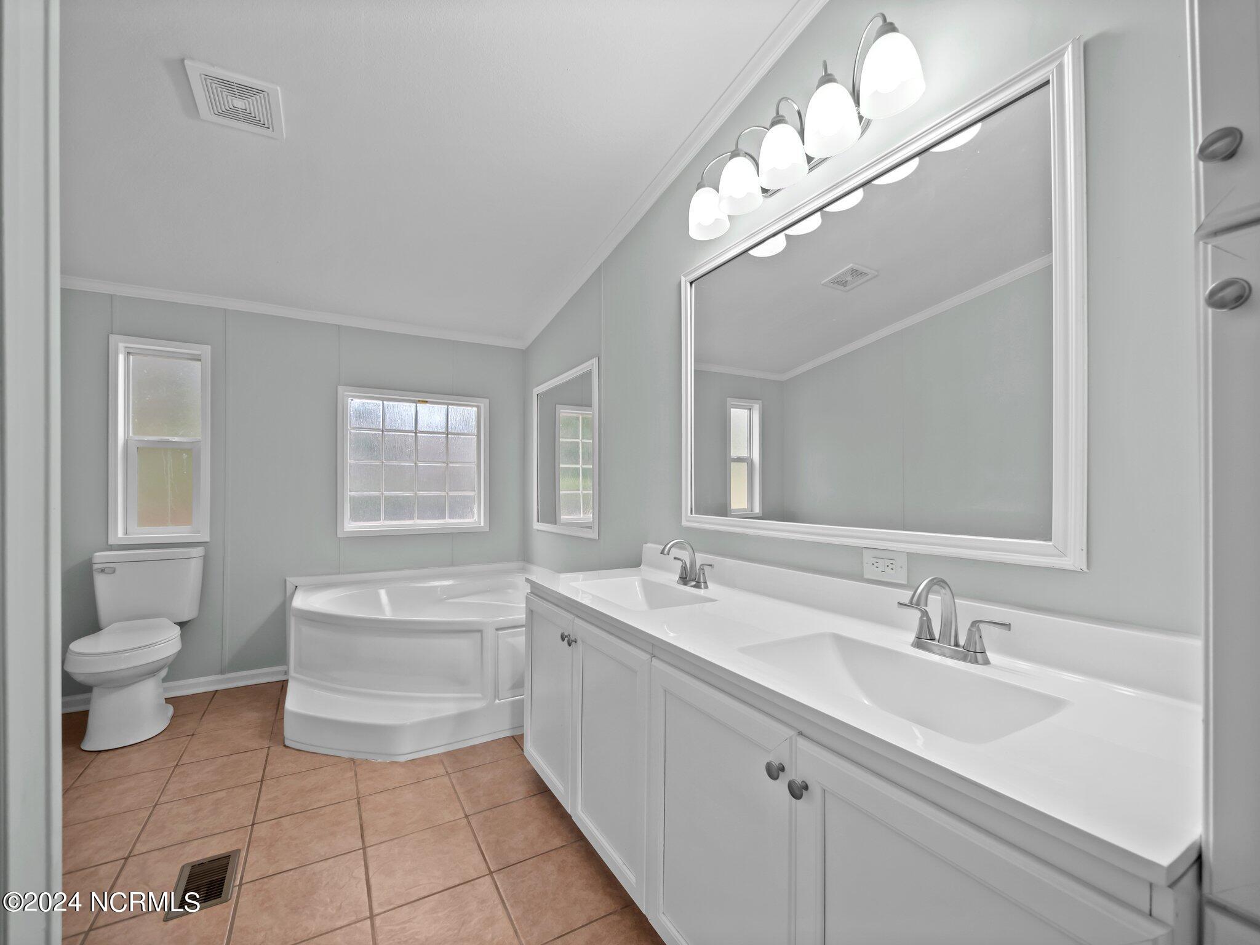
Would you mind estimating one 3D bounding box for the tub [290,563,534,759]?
[{"bbox_3d":[-1.077,0.936,2.842,1.471,0.599,1.365,1,-2,-31],"label":"tub"}]

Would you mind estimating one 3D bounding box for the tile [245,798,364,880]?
[{"bbox_3d":[-1.065,1.206,1.684,0.305,0.010,0.305,1,-2,-31],"label":"tile"}]

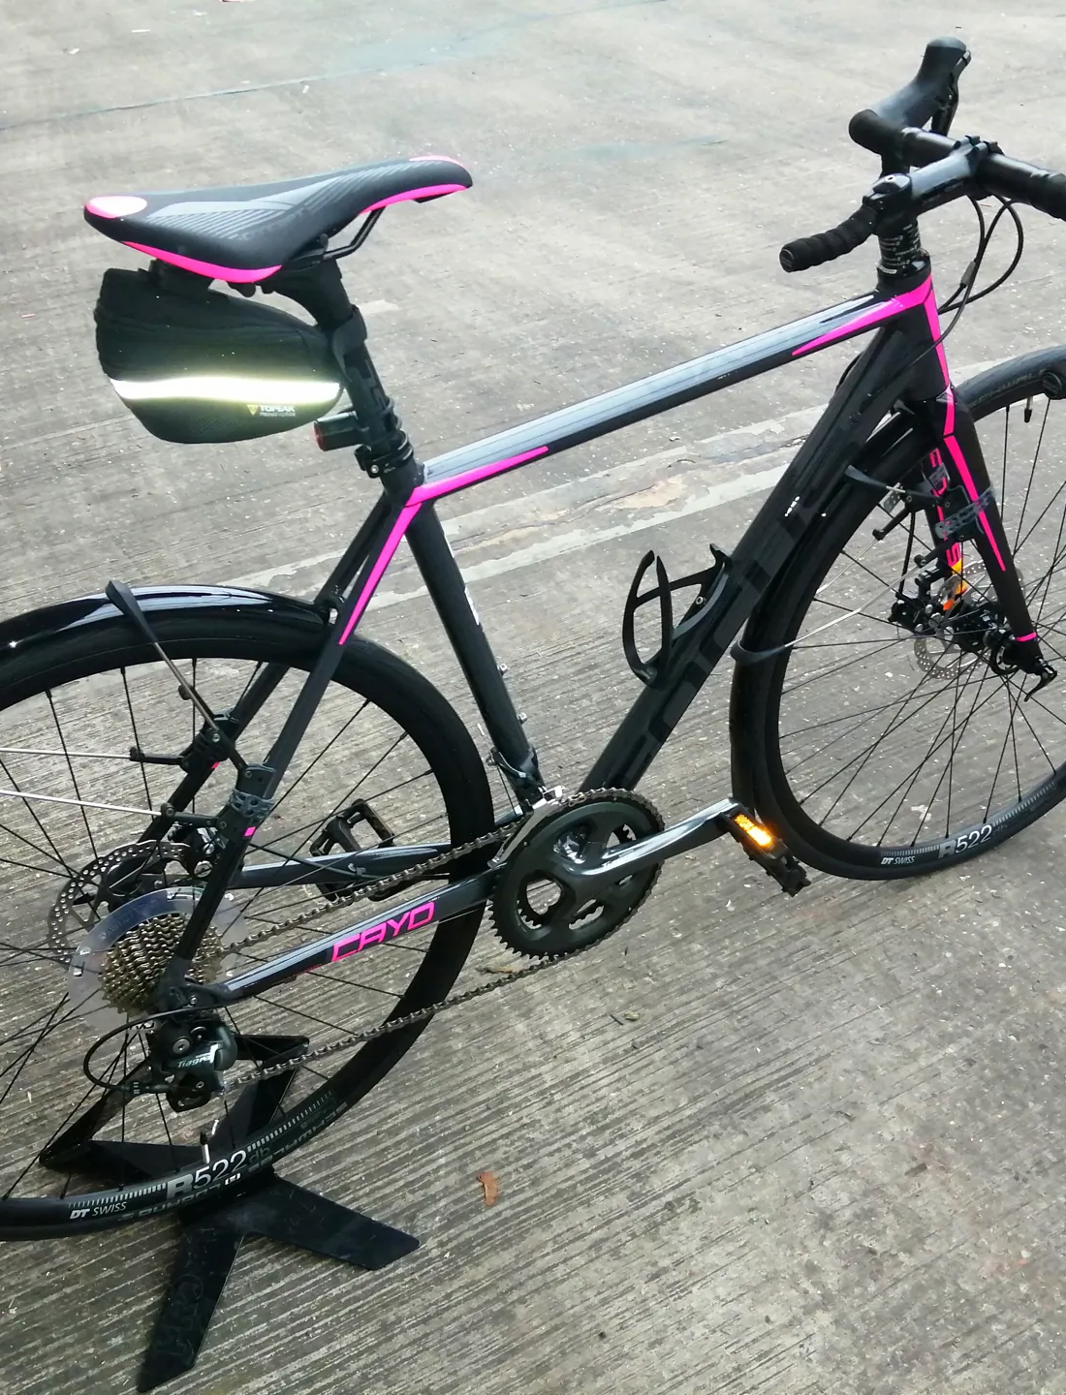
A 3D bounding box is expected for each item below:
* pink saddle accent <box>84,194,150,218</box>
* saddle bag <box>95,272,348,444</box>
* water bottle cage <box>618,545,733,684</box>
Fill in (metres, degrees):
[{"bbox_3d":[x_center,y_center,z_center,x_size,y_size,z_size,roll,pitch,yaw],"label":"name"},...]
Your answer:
[{"bbox_3d":[-0.273,-0.320,0.919,0.042,0.014,0.060,-19,37,-21],"label":"pink saddle accent"},{"bbox_3d":[-0.222,-0.247,0.995,0.170,0.112,0.090,-12,35,-26],"label":"saddle bag"},{"bbox_3d":[0.124,-0.090,1.313,0.084,0.148,0.078,22,16,-39],"label":"water bottle cage"}]

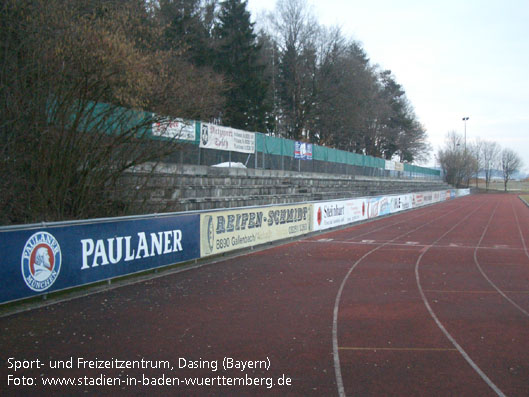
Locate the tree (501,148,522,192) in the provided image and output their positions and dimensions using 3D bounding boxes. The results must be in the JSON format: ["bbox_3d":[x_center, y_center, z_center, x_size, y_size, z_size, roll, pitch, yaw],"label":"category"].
[{"bbox_3d":[63.094,-7.177,159.907,5.617,11.174,5.617,0,1,0],"label":"tree"}]

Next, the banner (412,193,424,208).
[{"bbox_3d":[10.981,0.128,44.847,0.050,0.940,6.482,1,1,21],"label":"banner"}]

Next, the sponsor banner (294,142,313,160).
[{"bbox_3d":[2.371,-2.851,37.738,0.040,1.006,3.576,1,1,21],"label":"sponsor banner"}]

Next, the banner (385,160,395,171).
[{"bbox_3d":[13.082,-3.405,65.242,0.040,0.978,5.958,1,1,21],"label":"banner"}]

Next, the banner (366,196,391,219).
[{"bbox_3d":[5.737,0.404,31.381,0.050,0.940,5.909,1,1,21],"label":"banner"}]

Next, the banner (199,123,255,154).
[{"bbox_3d":[-1.493,-2.614,27.819,0.040,1.025,5.758,1,1,21],"label":"banner"}]

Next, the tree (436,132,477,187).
[{"bbox_3d":[41.402,-7.897,134.880,8.617,12.637,8.617,0,1,0],"label":"tree"}]

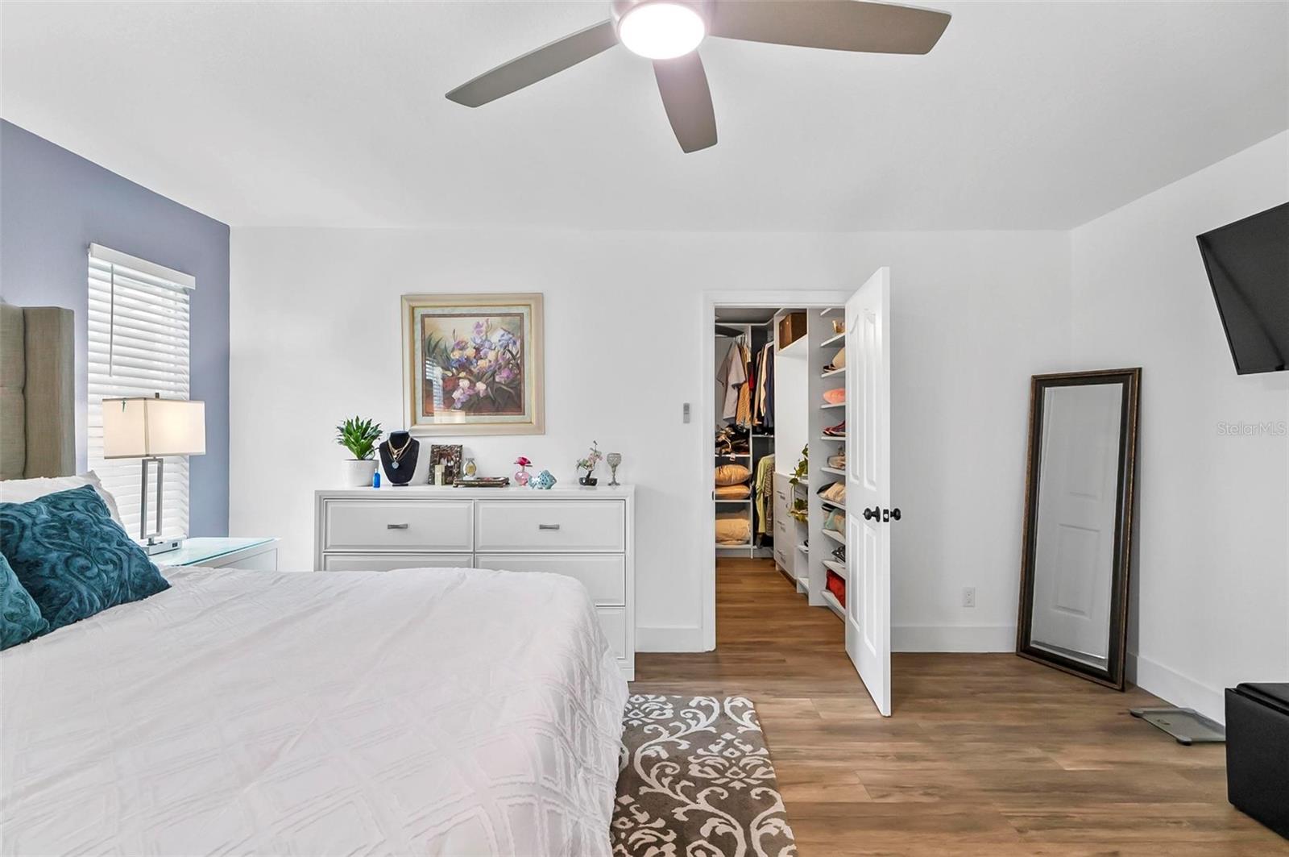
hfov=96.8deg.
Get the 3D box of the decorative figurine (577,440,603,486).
[{"bbox_3d":[-0.305,0.193,3.205,0.150,0.253,0.115,0,0,0],"label":"decorative figurine"}]

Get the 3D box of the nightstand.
[{"bbox_3d":[-2.183,0.940,2.745,0.475,0.715,0.650,0,0,0],"label":"nightstand"}]

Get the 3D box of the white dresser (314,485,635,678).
[{"bbox_3d":[-0.876,0.809,3.130,1.646,0.979,0.400,0,0,0],"label":"white dresser"}]

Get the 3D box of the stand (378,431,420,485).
[{"bbox_3d":[-1.365,0.167,3.185,0.224,0.305,0.120,0,0,-10],"label":"stand"}]

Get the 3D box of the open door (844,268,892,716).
[{"bbox_3d":[1.134,0.281,2.937,0.042,2.010,0.762,0,0,8],"label":"open door"}]

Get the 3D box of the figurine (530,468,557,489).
[{"bbox_3d":[-0.530,0.267,3.015,0.145,0.104,0.055,0,0,0],"label":"figurine"}]

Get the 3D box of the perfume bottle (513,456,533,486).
[{"bbox_3d":[-0.683,0.237,3.205,0.103,0.164,0.090,0,0,0],"label":"perfume bottle"}]

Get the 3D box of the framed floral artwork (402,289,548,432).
[{"bbox_3d":[-0.990,-0.368,3.320,0.812,0.808,0.045,-1,0,0],"label":"framed floral artwork"}]

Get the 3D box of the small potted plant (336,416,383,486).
[{"bbox_3d":[-1.595,0.125,3.200,0.250,0.388,0.230,0,0,0],"label":"small potted plant"}]

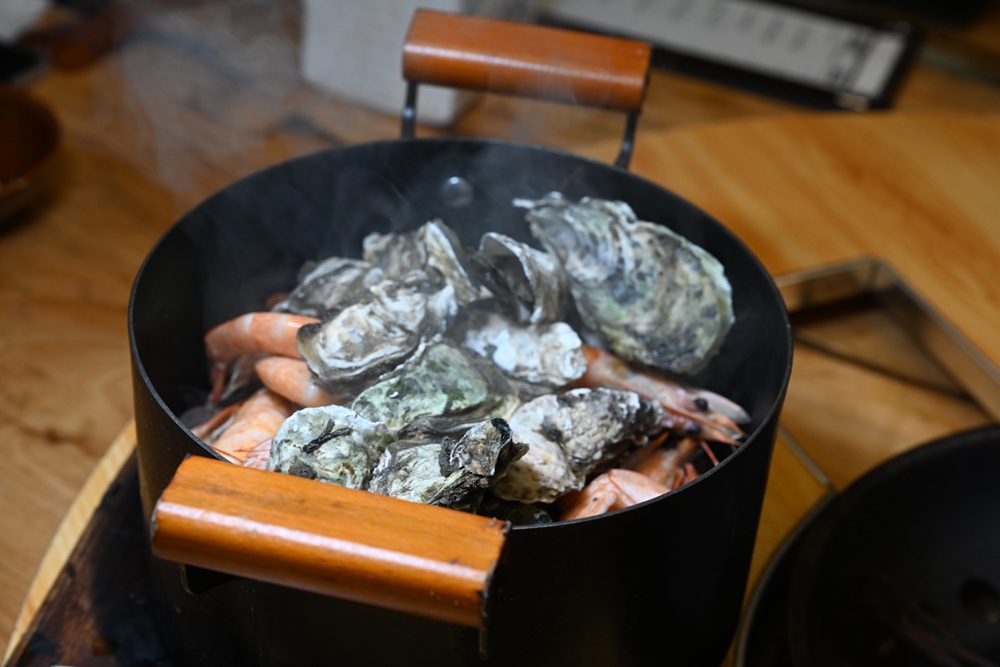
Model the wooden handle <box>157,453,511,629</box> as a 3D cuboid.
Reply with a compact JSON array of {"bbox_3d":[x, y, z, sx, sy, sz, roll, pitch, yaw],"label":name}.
[{"bbox_3d":[-0.050,0.061,0.575,0.100,0.021,0.033,11,30,8],"label":"wooden handle"}]

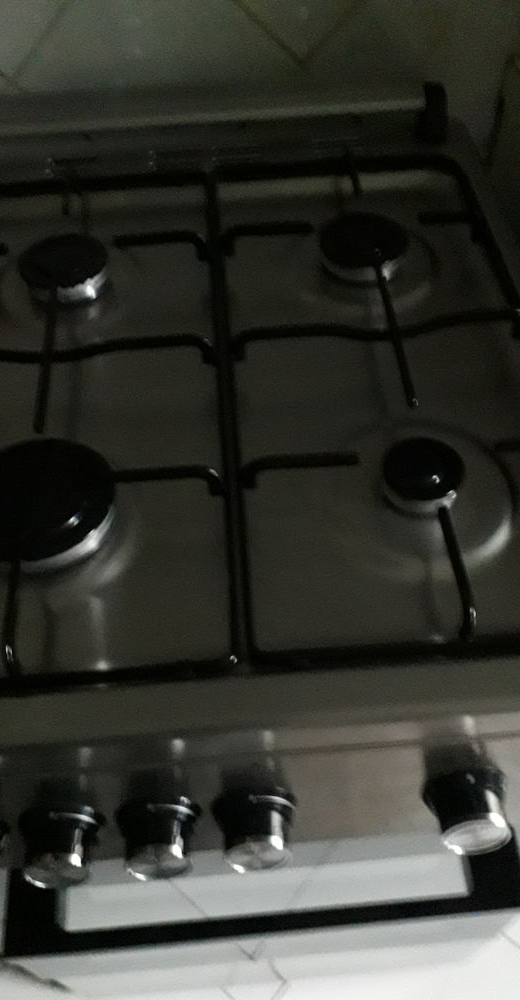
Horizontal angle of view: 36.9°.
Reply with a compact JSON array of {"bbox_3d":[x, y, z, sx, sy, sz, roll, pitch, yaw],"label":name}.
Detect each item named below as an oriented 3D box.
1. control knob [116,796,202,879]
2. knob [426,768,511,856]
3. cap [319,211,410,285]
[{"bbox_3d":[-0.058,0.193,0.444,0.047,0.047,0.031,-4,42,-2],"label":"control knob"},{"bbox_3d":[0.119,0.177,0.445,0.047,0.047,0.031,-4,42,-2],"label":"knob"},{"bbox_3d":[0.083,-0.201,0.624,0.070,0.018,0.070,-1,53,1],"label":"cap"}]

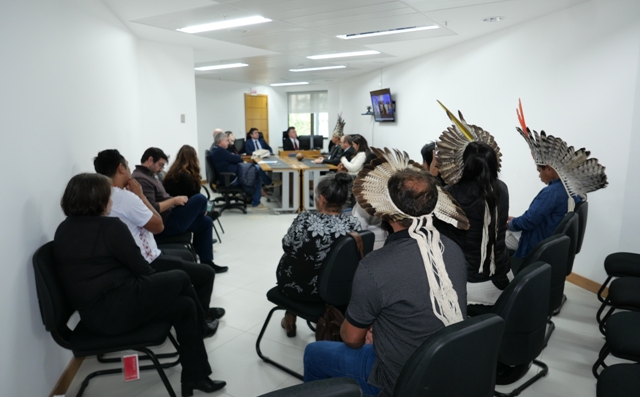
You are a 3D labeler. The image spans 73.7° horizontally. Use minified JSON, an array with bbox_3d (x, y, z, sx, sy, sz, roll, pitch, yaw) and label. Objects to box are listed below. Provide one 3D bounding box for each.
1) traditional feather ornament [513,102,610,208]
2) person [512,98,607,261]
[{"bbox_3d":[1.995,-0.392,3.559,0.680,0.840,0.460,7,12,31],"label":"traditional feather ornament"},{"bbox_3d":[1.950,-0.127,3.608,0.780,1.340,0.520,7,13,32],"label":"person"}]

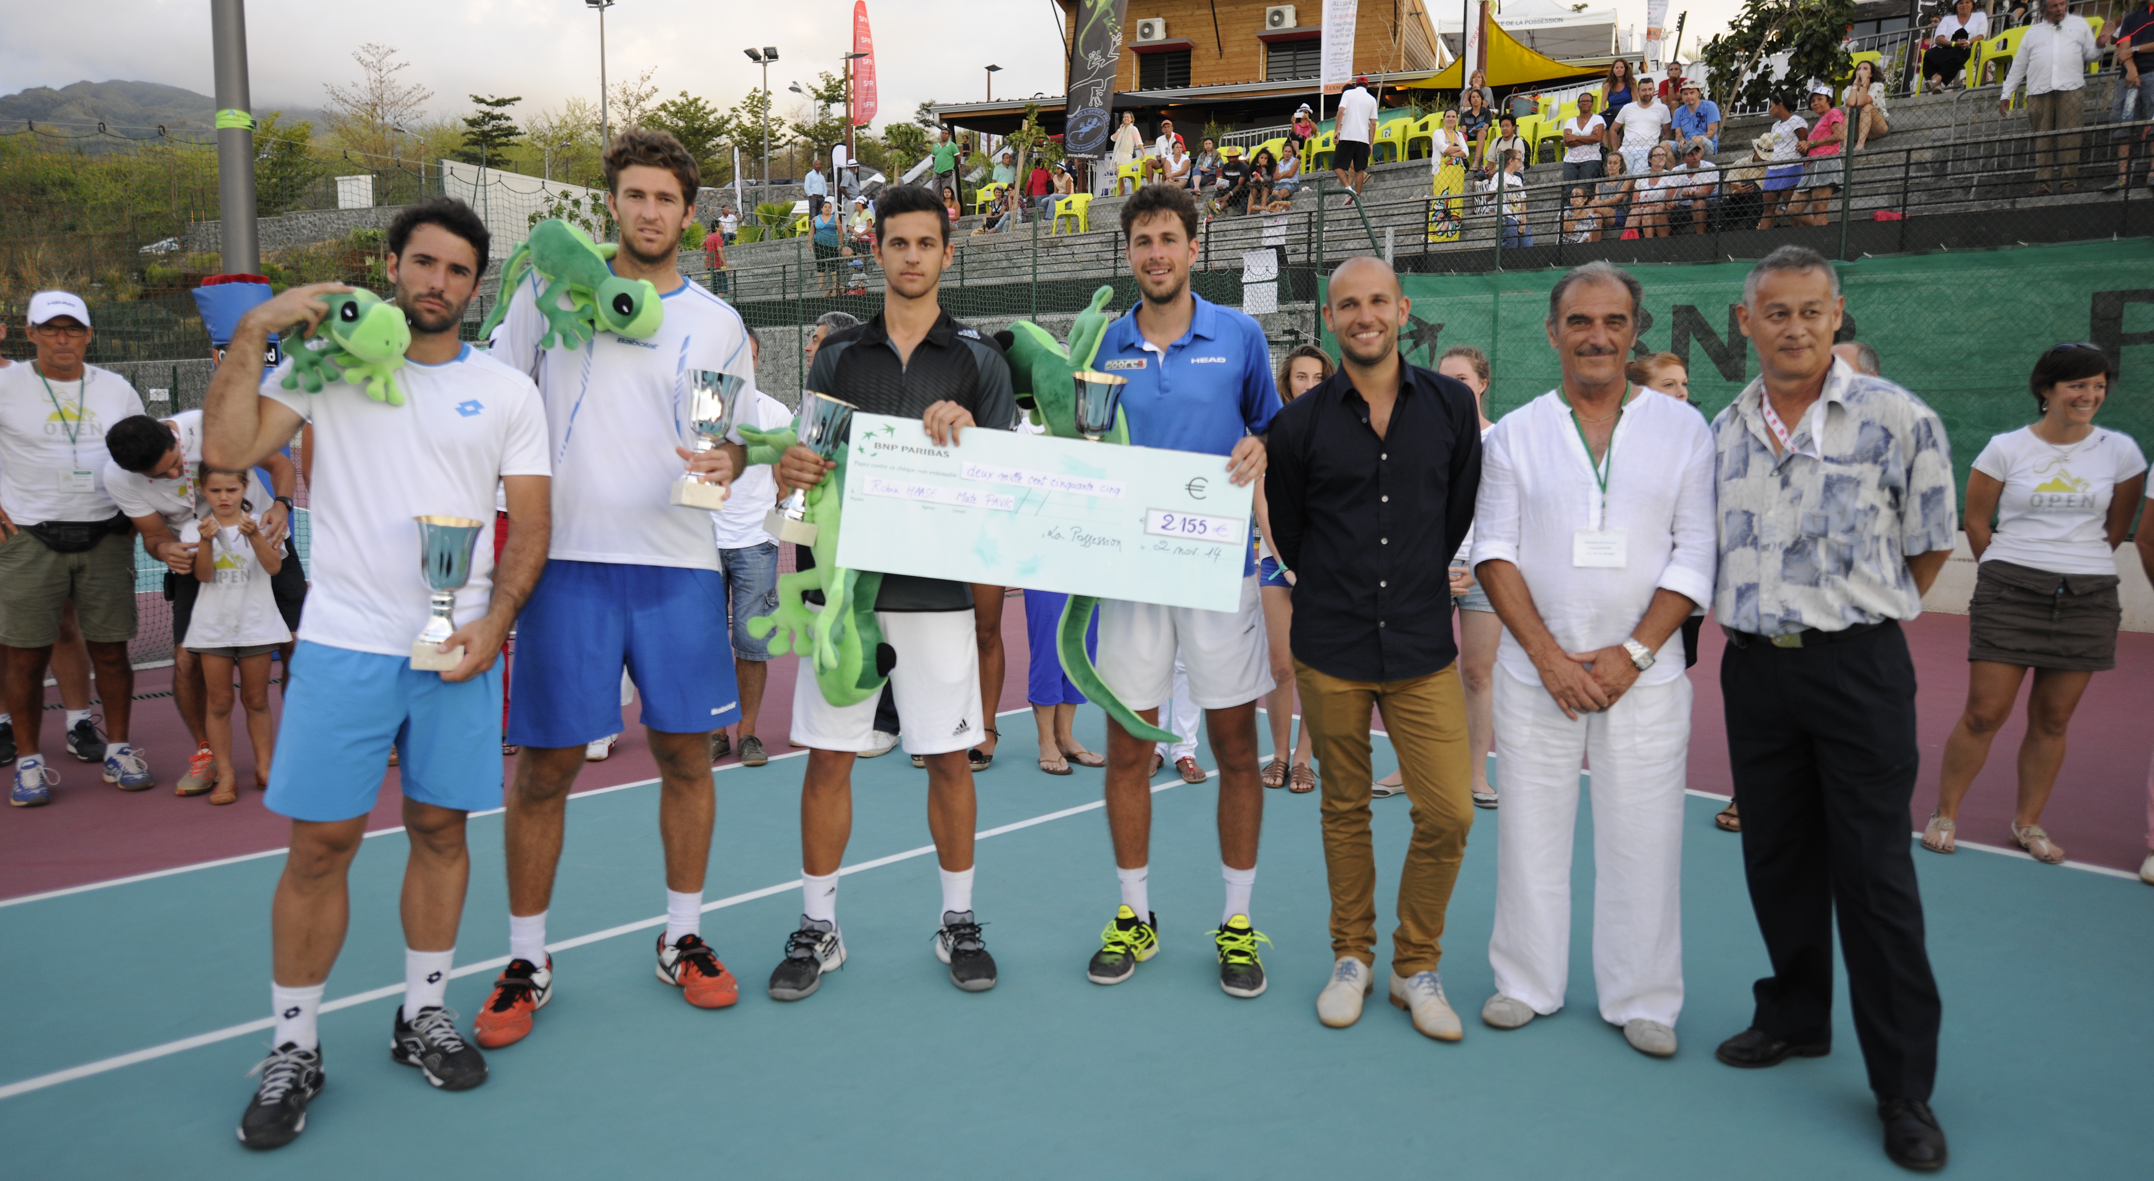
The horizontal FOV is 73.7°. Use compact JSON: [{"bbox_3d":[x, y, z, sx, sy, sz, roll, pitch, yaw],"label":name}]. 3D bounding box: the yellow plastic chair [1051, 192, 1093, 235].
[{"bbox_3d":[-0.092,-6.855,26.100,0.570,0.770,0.560,6,9,38],"label":"yellow plastic chair"}]

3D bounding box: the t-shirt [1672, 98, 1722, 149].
[{"bbox_3d":[7.039,-5.303,16.300,0.520,0.580,0.380,6,8,36],"label":"t-shirt"}]

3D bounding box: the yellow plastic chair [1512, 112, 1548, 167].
[{"bbox_3d":[6.343,-6.358,20.335,0.570,0.800,0.560,7,9,44],"label":"yellow plastic chair"}]

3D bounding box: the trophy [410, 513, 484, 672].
[{"bbox_3d":[-1.194,0.011,2.706,0.122,0.285,0.122,5,11,-25],"label":"trophy"}]

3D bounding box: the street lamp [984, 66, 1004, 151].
[{"bbox_3d":[-3.229,-17.989,55.250,0.750,4.350,0.750,3,7,20],"label":"street lamp"}]

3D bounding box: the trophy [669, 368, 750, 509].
[{"bbox_3d":[-0.800,-0.323,3.103,0.123,0.288,0.123,10,7,-2],"label":"trophy"}]

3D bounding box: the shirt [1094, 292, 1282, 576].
[{"bbox_3d":[0.250,-0.376,3.520,0.520,0.730,0.300,2,7,10],"label":"shirt"}]

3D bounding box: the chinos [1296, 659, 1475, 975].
[{"bbox_3d":[0.737,0.482,3.463,0.420,0.870,0.290,2,7,9],"label":"chinos"}]

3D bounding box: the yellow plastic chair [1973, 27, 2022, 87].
[{"bbox_3d":[11.083,-6.347,16.986,0.560,0.800,0.570,-5,9,-40],"label":"yellow plastic chair"}]

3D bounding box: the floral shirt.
[{"bbox_3d":[1.566,-0.196,2.980,0.330,0.610,0.490,-6,10,-44],"label":"floral shirt"}]

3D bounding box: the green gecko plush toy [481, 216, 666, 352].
[{"bbox_3d":[-1.124,-0.680,3.170,0.390,0.230,0.270,29,20,33],"label":"green gecko plush toy"}]

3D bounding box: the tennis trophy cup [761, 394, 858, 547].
[{"bbox_3d":[-0.615,-0.280,3.320,0.128,0.330,0.128,17,3,11],"label":"tennis trophy cup"}]

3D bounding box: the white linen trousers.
[{"bbox_3d":[1.205,0.530,3.385,0.450,0.940,0.320,3,7,17],"label":"white linen trousers"}]

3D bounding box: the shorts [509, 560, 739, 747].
[{"bbox_3d":[-1.036,0.112,3.280,0.490,0.460,0.300,-1,7,-18],"label":"shorts"}]

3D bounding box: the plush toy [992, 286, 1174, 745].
[{"bbox_3d":[0.002,-0.182,3.450,0.440,1.020,0.280,1,7,0],"label":"plush toy"}]

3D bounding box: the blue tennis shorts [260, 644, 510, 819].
[{"bbox_3d":[-1.408,0.270,2.920,0.450,0.420,0.310,-3,8,-32],"label":"blue tennis shorts"}]

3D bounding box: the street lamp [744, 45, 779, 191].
[{"bbox_3d":[-8.480,-11.744,38.834,0.920,5.800,0.600,3,7,20],"label":"street lamp"}]

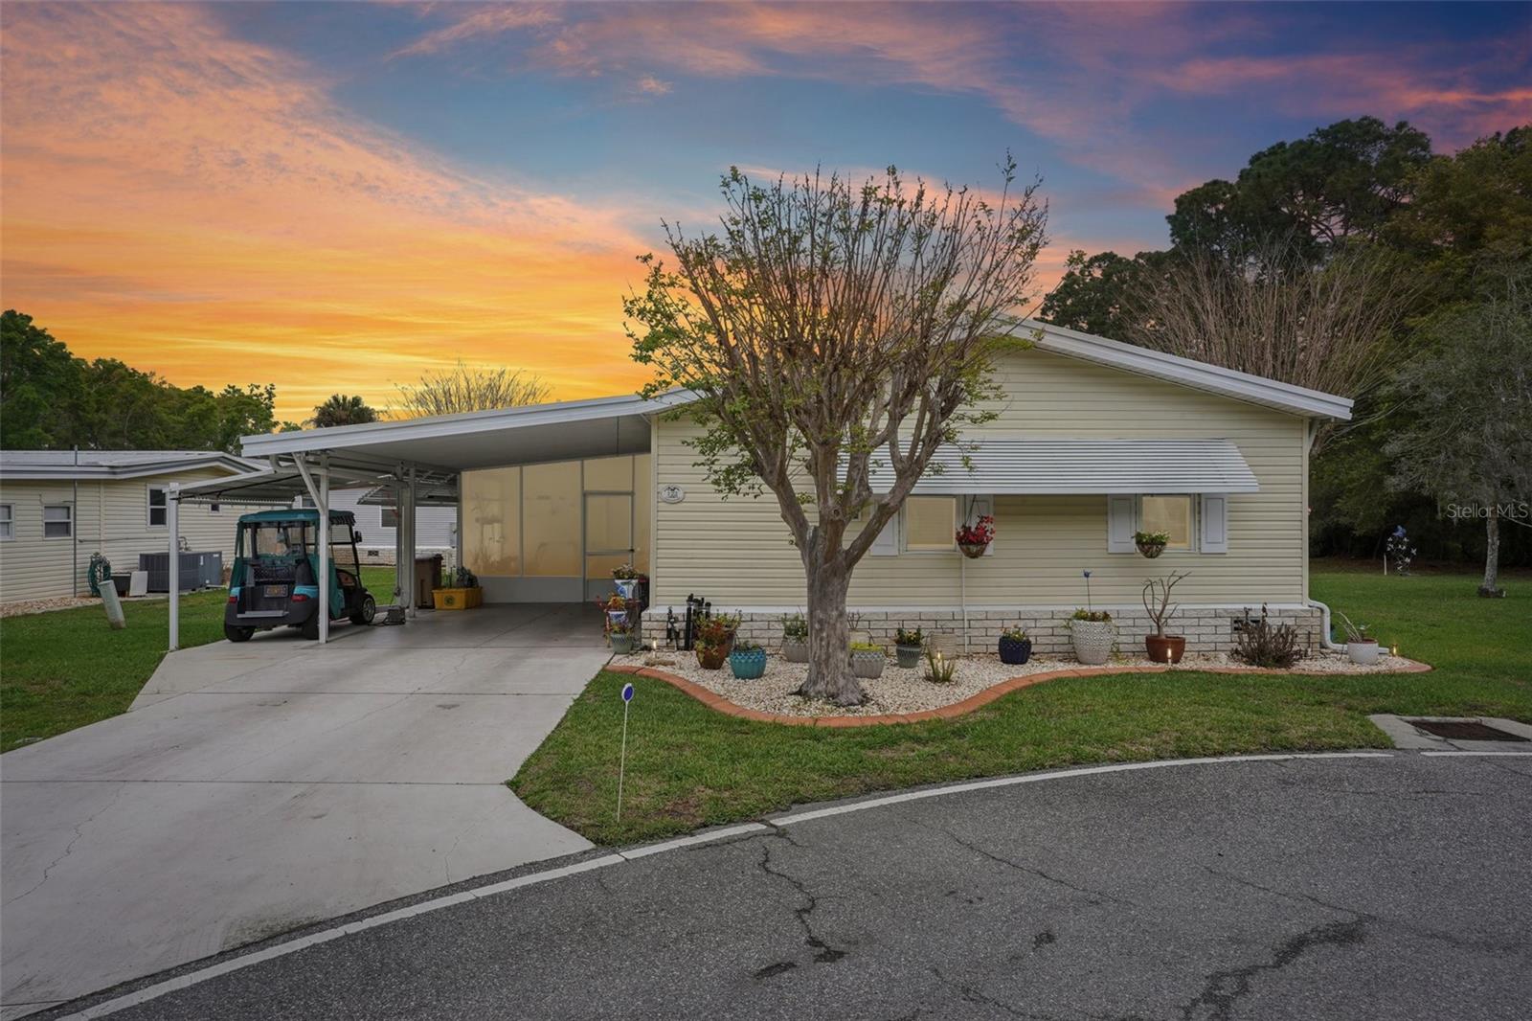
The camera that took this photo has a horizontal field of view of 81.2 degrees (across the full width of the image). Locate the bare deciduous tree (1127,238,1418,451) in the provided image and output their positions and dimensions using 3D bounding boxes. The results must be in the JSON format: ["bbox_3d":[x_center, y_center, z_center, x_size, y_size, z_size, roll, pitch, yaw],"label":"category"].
[{"bbox_3d":[9.300,-1.650,16.500,5.400,6.750,5.200,0,0,0],"label":"bare deciduous tree"}]

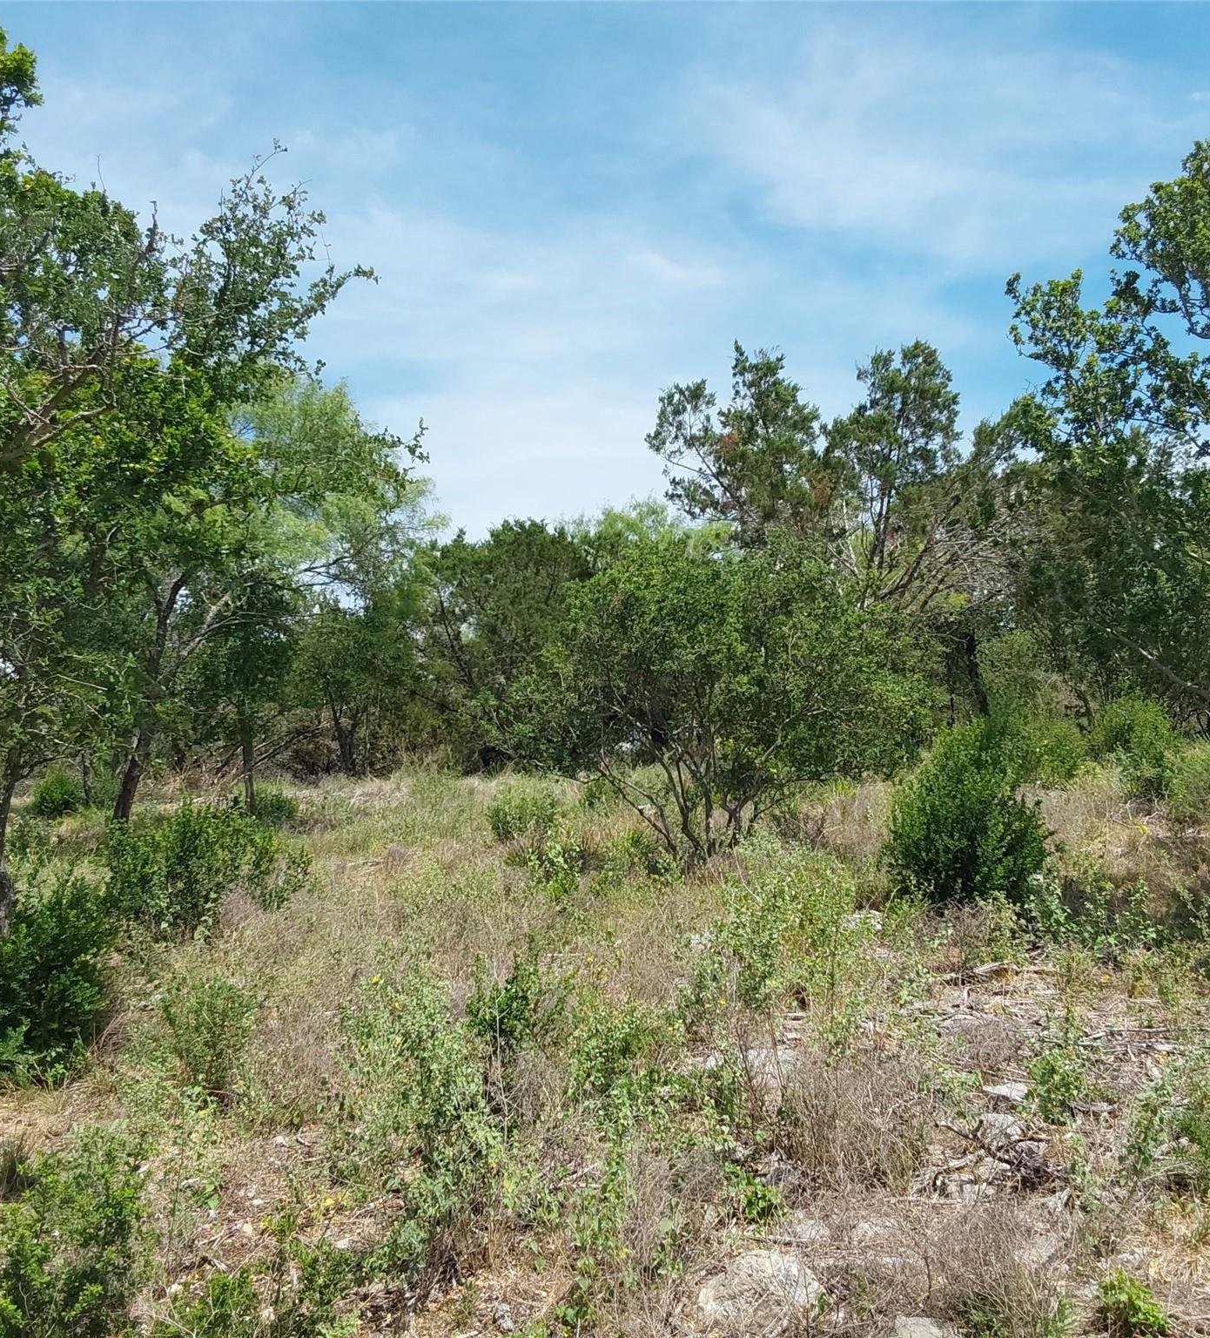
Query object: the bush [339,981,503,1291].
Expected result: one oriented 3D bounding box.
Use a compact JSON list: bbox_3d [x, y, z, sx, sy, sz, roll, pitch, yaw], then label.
[{"bbox_3d":[-0.471,1.206,3.750,0.424,0.822,0.403,0,0,0],"label":"bush"}]

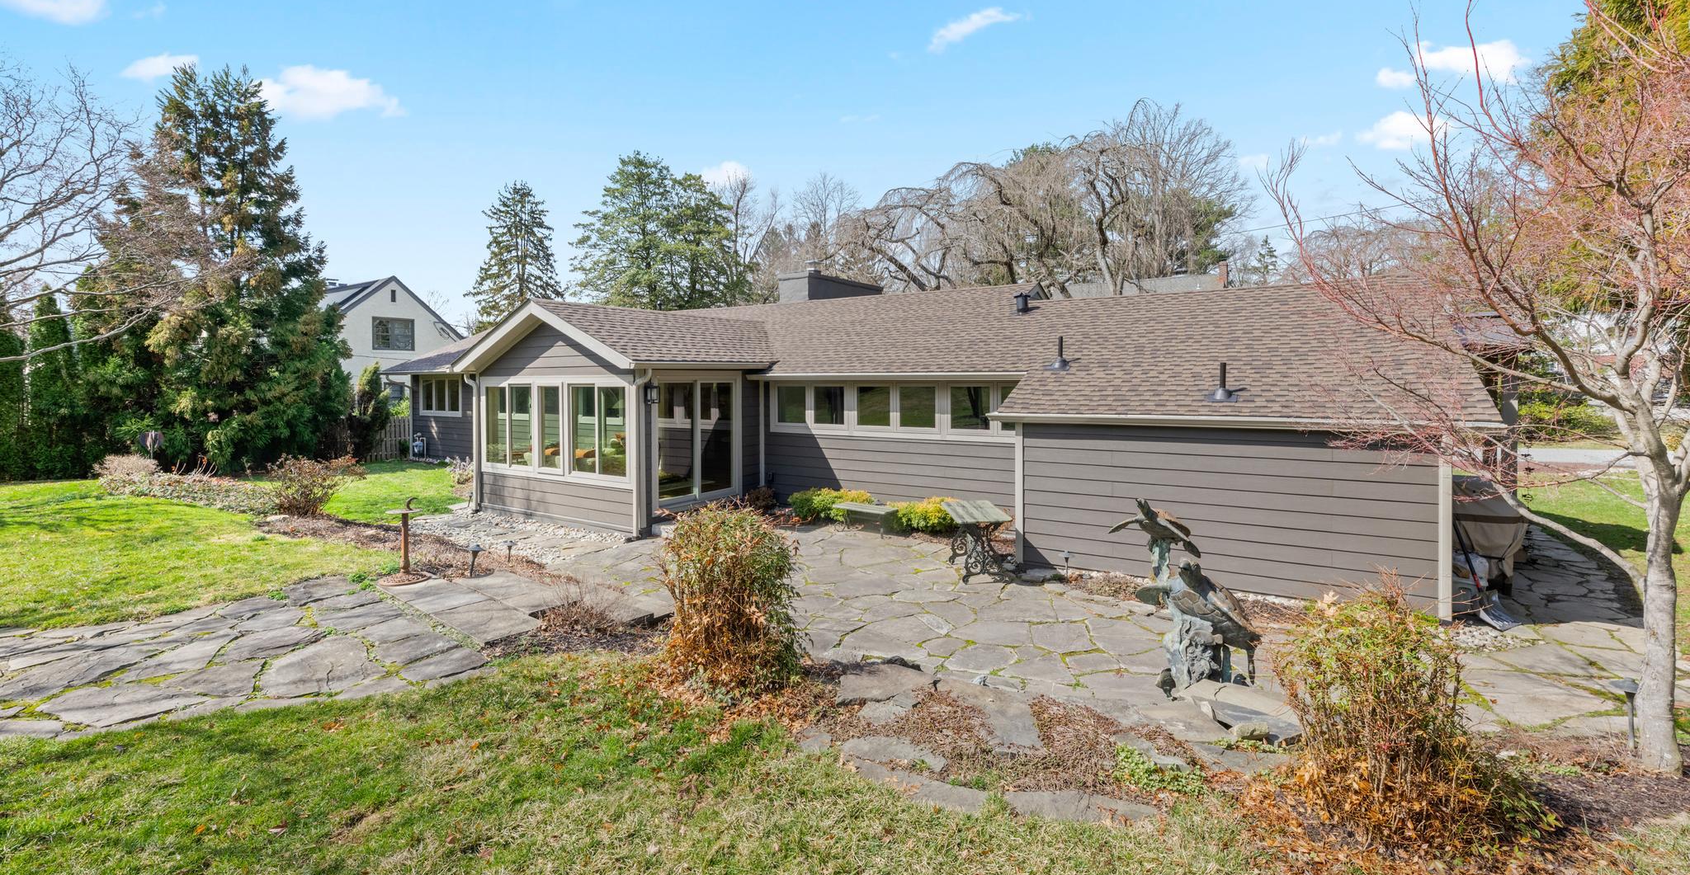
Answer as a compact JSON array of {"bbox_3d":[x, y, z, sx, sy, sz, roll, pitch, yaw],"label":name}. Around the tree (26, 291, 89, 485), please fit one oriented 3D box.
[{"bbox_3d":[-19.100,-1.240,15.900,1.400,4.500,1.400,3,6,41],"label":"tree"}]

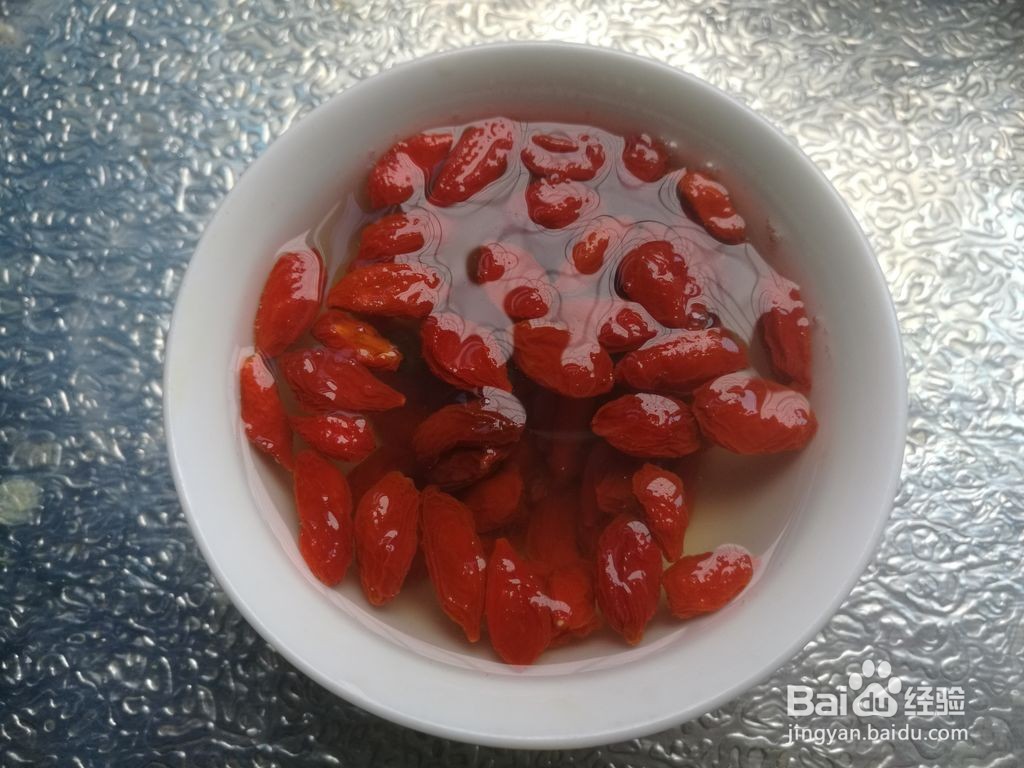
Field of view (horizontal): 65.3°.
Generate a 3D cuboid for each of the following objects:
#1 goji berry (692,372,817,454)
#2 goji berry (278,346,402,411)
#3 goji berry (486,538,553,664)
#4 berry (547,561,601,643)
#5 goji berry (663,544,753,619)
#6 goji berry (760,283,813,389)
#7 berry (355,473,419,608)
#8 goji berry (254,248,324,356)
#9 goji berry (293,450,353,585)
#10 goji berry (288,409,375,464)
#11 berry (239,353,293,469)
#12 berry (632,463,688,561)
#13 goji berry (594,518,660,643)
[{"bbox_3d":[0.040,0.005,0.132,0.020,0.010,0.012,19,74,6],"label":"goji berry"},{"bbox_3d":[-0.027,-0.001,0.129,0.022,0.008,0.009,21,74,6],"label":"goji berry"},{"bbox_3d":[0.000,0.034,0.125,0.010,0.009,0.019,-9,73,-3],"label":"goji berry"},{"bbox_3d":[0.009,0.034,0.127,0.009,0.008,0.013,-2,73,-1],"label":"berry"},{"bbox_3d":[0.030,0.031,0.124,0.015,0.008,0.009,-22,74,-7],"label":"goji berry"},{"bbox_3d":[0.044,-0.008,0.130,0.008,0.007,0.018,-8,73,-2],"label":"goji berry"},{"bbox_3d":[-0.020,0.025,0.128,0.009,0.008,0.021,7,73,2],"label":"berry"},{"bbox_3d":[-0.037,-0.013,0.132,0.009,0.008,0.020,16,73,5],"label":"goji berry"},{"bbox_3d":[-0.029,0.020,0.122,0.008,0.007,0.021,-14,73,-4],"label":"goji berry"},{"bbox_3d":[-0.030,0.008,0.133,0.015,0.007,0.007,14,73,4],"label":"goji berry"},{"bbox_3d":[-0.039,0.004,0.126,0.006,0.006,0.020,-22,74,-6],"label":"berry"},{"bbox_3d":[0.023,0.020,0.123,0.007,0.006,0.015,-12,73,-3],"label":"berry"},{"bbox_3d":[0.017,0.029,0.119,0.009,0.008,0.019,-3,73,-1],"label":"goji berry"}]

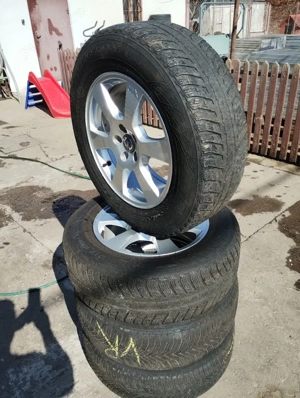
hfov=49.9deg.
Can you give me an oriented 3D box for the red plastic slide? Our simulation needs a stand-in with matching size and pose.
[{"bbox_3d":[-1.787,-1.943,5.876,0.500,0.700,1.280,-27,37,-37],"label":"red plastic slide"}]

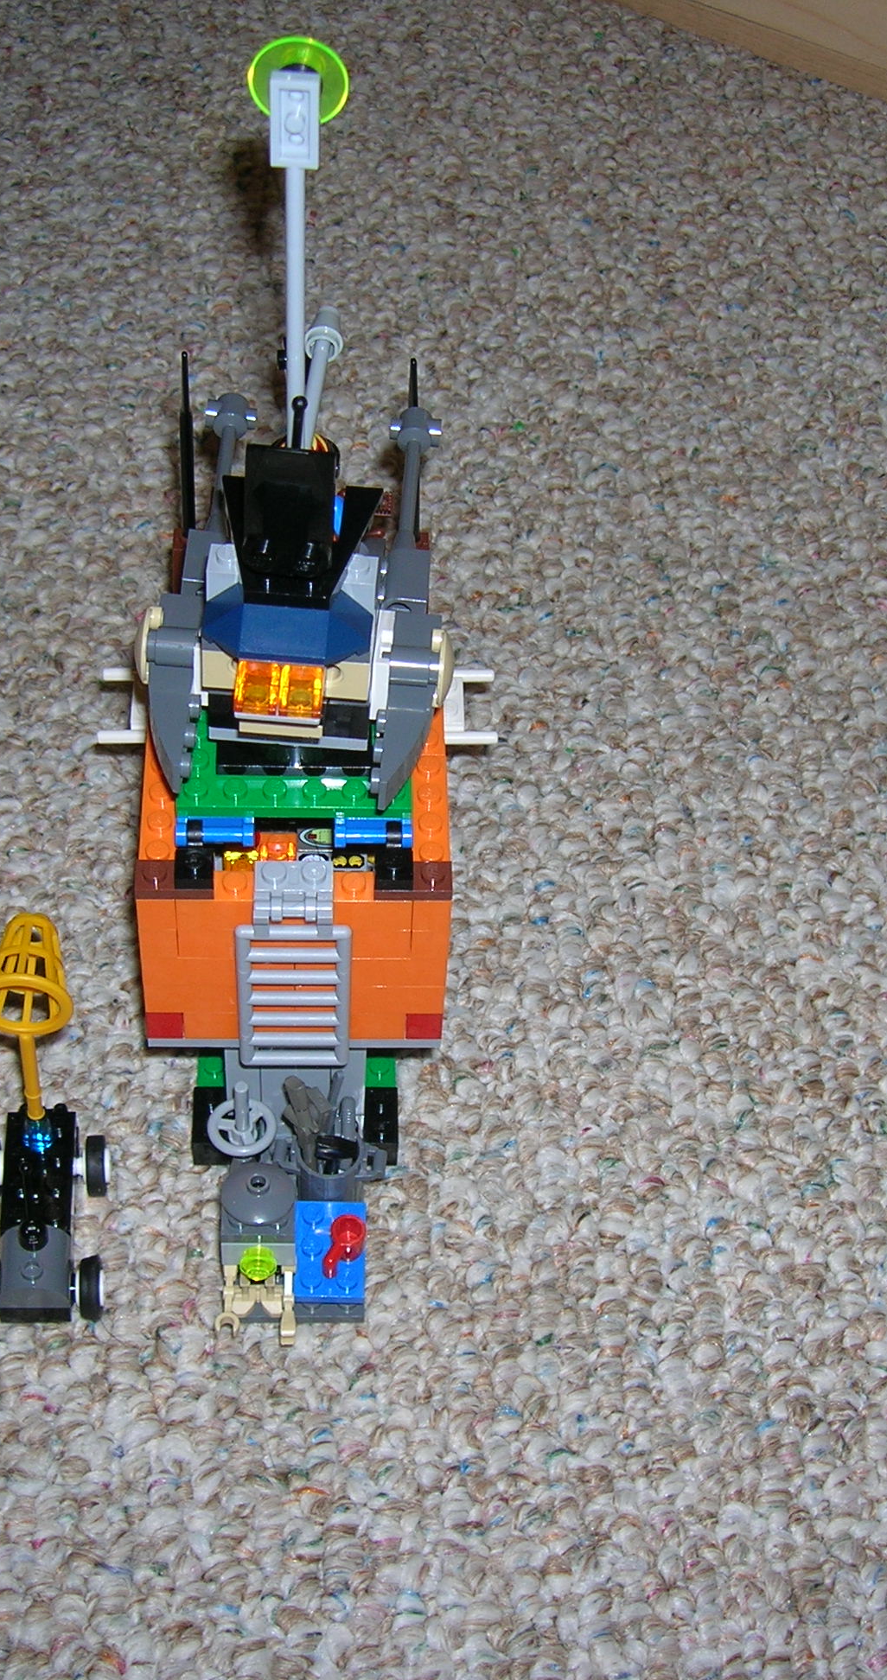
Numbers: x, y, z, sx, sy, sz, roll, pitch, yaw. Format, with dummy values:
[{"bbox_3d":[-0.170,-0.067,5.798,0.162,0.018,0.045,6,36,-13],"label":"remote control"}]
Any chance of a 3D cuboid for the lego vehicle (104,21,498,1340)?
[{"bbox_3d":[-0.030,-0.059,0.462,0.097,0.264,0.226,0,49,-3],"label":"lego vehicle"}]

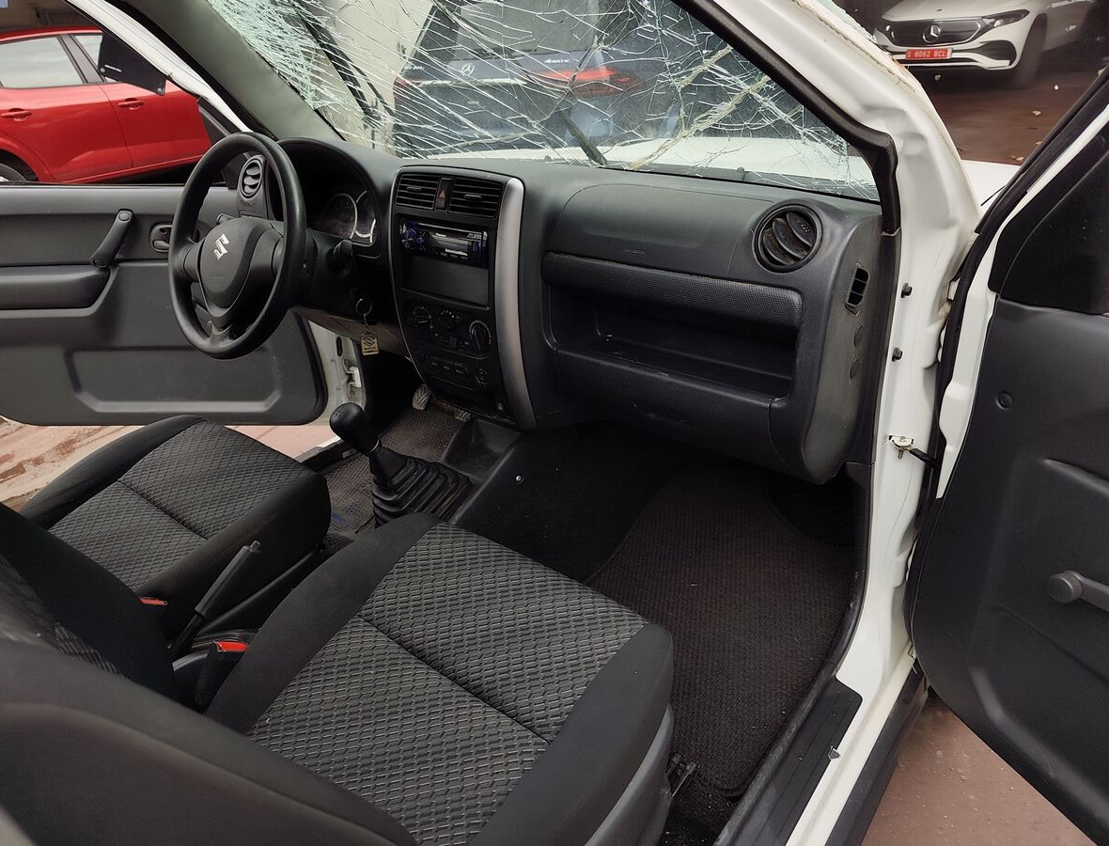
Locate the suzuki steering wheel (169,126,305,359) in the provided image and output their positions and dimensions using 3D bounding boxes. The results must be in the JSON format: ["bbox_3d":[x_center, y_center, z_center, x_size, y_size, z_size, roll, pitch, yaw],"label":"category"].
[{"bbox_3d":[-0.511,-0.286,1.244,0.370,0.370,0.090,18,10,35],"label":"suzuki steering wheel"}]

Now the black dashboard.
[{"bbox_3d":[-0.098,-0.244,1.206,1.220,0.410,0.320,18,36,35],"label":"black dashboard"}]

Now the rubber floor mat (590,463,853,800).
[{"bbox_3d":[0.258,0.261,1.225,0.420,0.070,0.620,18,36,35],"label":"rubber floor mat"}]

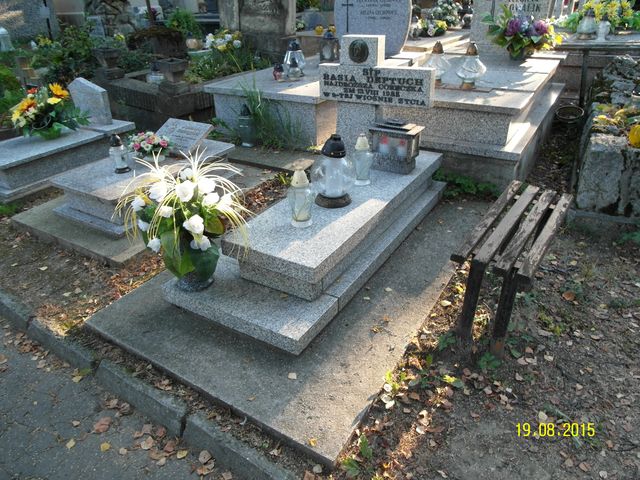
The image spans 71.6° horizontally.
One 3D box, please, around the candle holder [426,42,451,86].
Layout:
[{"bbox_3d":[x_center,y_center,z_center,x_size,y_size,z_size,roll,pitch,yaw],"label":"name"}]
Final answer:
[{"bbox_3d":[1.022,-1.506,3.778,0.240,0.350,0.240,16,34,28],"label":"candle holder"}]

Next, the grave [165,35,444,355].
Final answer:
[{"bbox_3d":[0.042,-0.466,2.396,0.800,1.032,1.816,16,34,28],"label":"grave"}]

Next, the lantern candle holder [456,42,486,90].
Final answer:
[{"bbox_3d":[1.240,-1.418,3.609,0.244,0.350,0.244,16,34,28],"label":"lantern candle holder"}]

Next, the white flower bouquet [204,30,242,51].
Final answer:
[{"bbox_3d":[-1.328,-2.746,6.108,0.496,0.304,0.440,16,34,28],"label":"white flower bouquet"}]

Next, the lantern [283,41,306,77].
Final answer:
[{"bbox_3d":[-0.282,-1.972,4.823,0.240,0.350,0.240,-2,30,1],"label":"lantern"}]

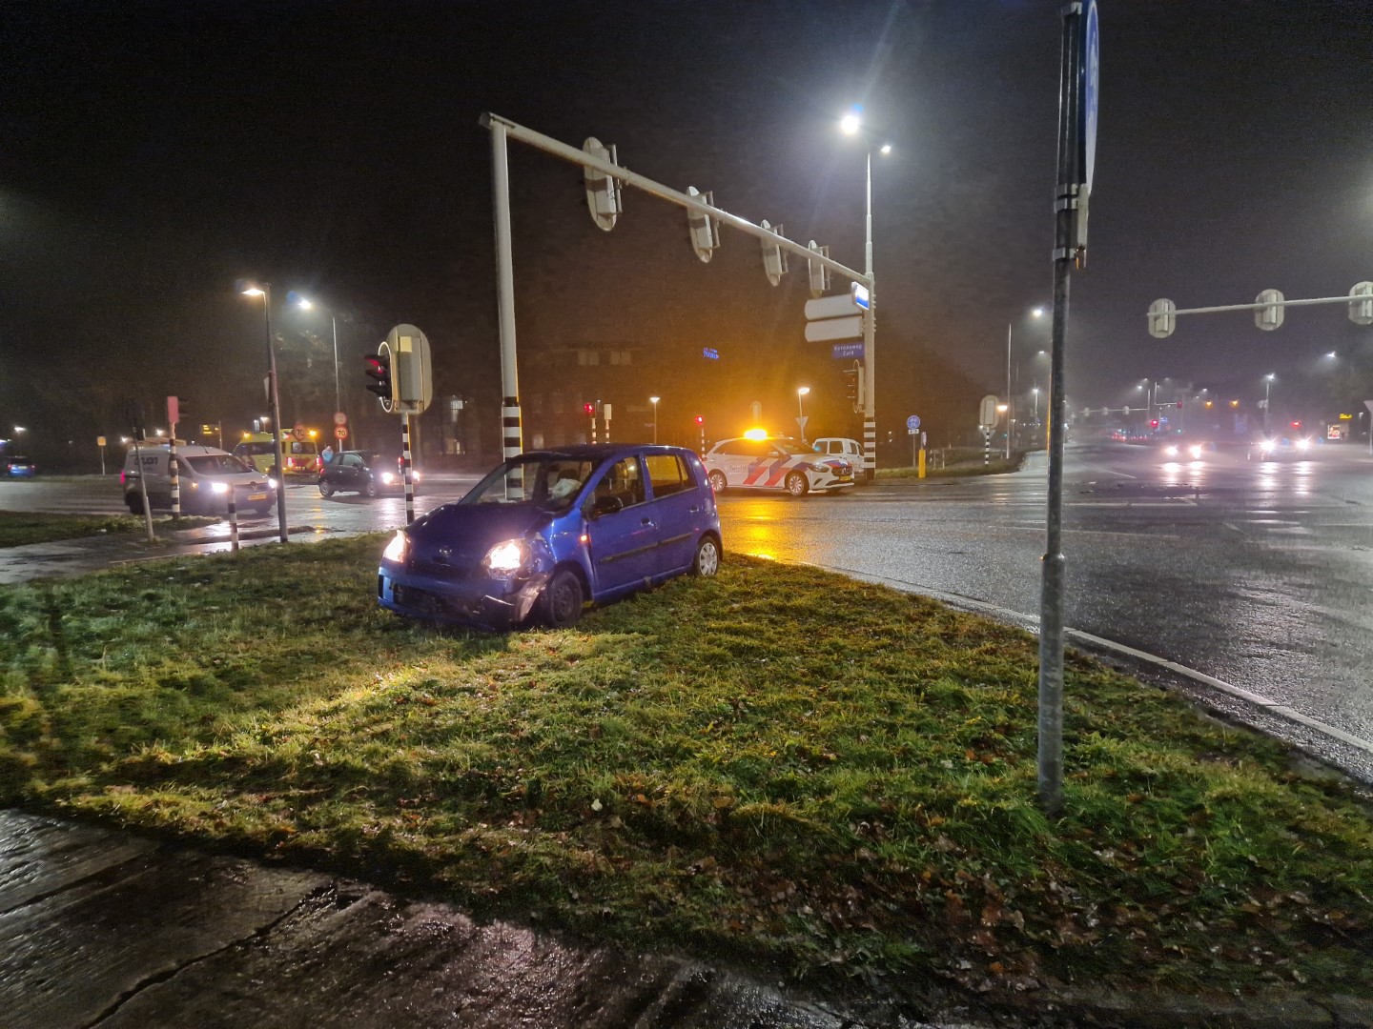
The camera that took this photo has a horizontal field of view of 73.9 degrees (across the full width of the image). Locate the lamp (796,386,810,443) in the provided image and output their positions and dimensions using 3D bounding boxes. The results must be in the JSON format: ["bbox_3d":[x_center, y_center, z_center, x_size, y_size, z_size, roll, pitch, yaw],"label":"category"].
[{"bbox_3d":[6.758,-5.284,51.781,0.600,3.900,0.250,0,6,12],"label":"lamp"}]

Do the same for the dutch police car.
[{"bbox_3d":[2.503,-1.387,25.333,4.420,1.640,1.800,4,8,43],"label":"dutch police car"}]

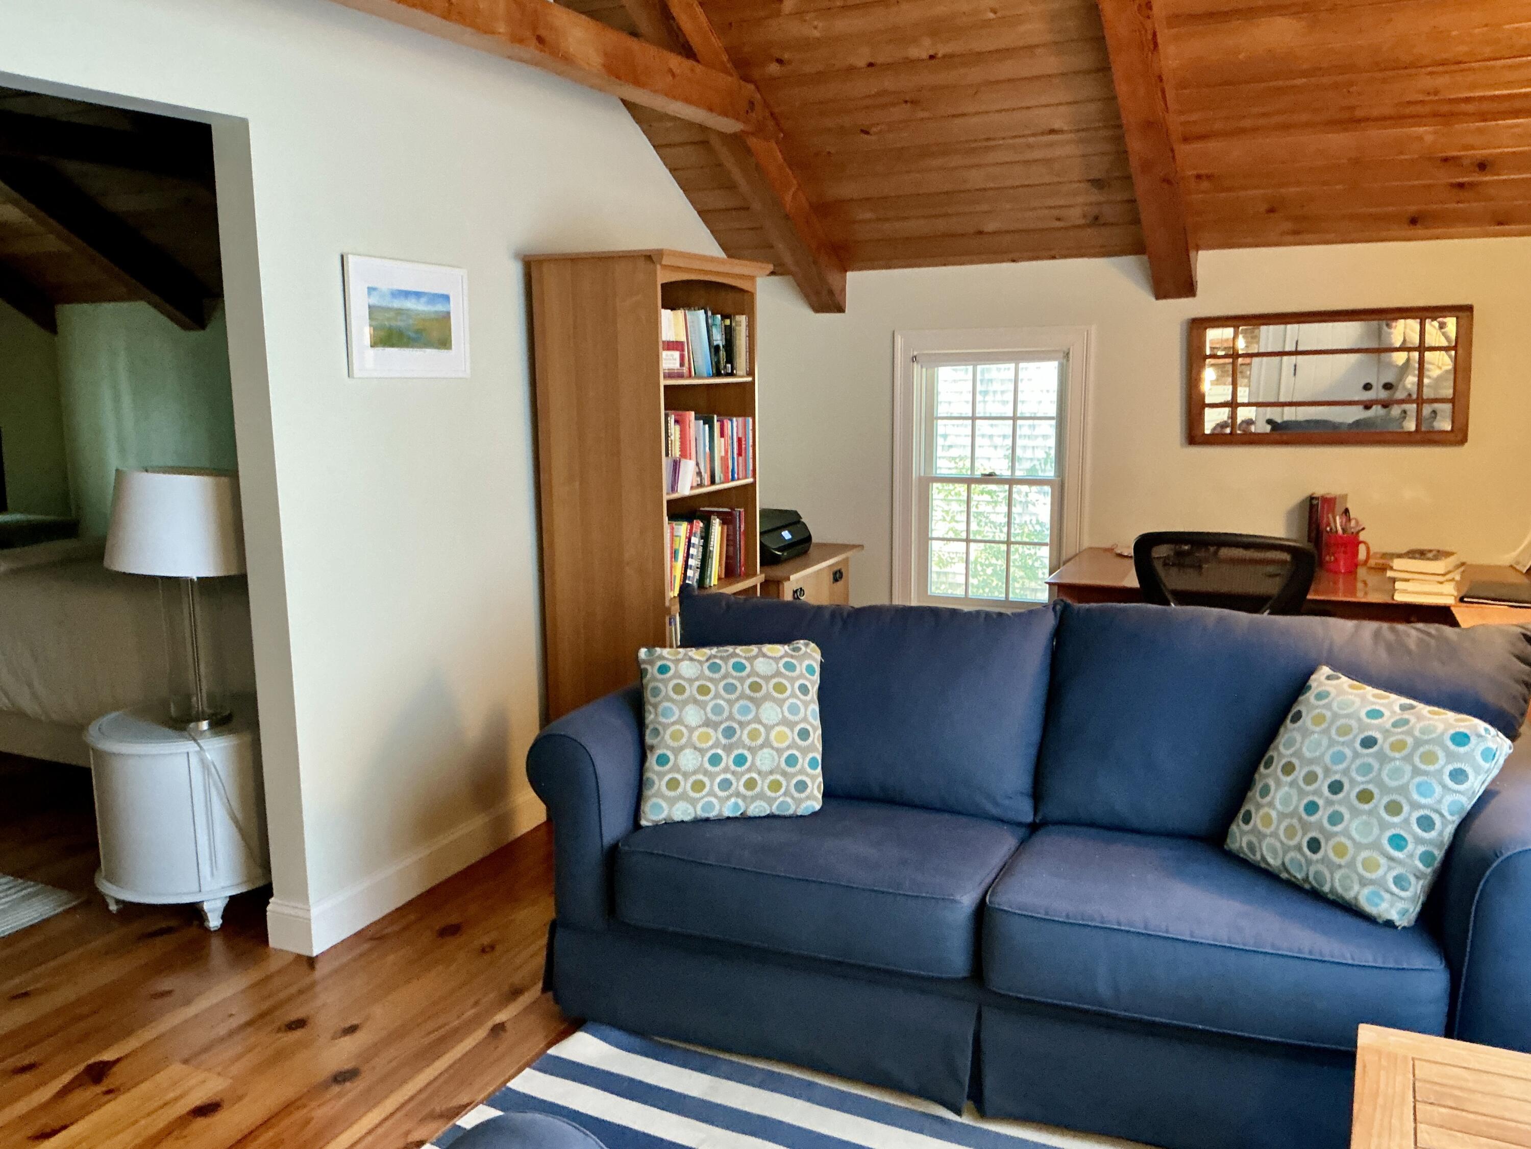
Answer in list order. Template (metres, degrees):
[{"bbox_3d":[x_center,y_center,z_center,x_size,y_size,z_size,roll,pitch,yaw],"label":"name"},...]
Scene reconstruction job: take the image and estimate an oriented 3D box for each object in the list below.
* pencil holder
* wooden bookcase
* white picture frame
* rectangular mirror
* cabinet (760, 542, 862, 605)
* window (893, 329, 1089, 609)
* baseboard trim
[{"bbox_3d":[1.966,-0.074,4.193,0.131,0.118,0.101,3,10,24],"label":"pencil holder"},{"bbox_3d":[-0.349,-0.130,4.178,0.486,1.800,0.770,3,10,24],"label":"wooden bookcase"},{"bbox_3d":[-0.954,-0.684,3.341,0.024,0.308,0.474,3,10,24],"label":"white picture frame"},{"bbox_3d":[1.964,-0.687,4.356,0.905,0.470,0.032,3,10,24],"label":"rectangular mirror"},{"bbox_3d":[0.003,0.293,4.904,0.559,0.720,0.836,3,10,24],"label":"cabinet"},{"bbox_3d":[0.894,-0.383,4.938,0.780,1.171,0.106,3,10,24],"label":"window"},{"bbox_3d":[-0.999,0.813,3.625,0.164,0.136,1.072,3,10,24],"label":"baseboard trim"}]

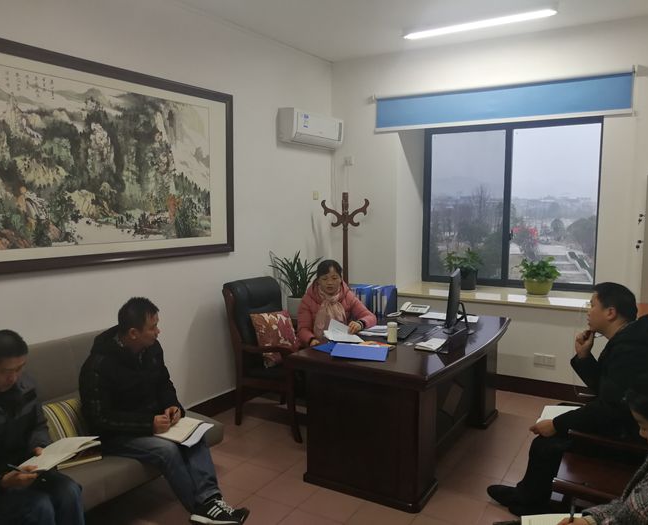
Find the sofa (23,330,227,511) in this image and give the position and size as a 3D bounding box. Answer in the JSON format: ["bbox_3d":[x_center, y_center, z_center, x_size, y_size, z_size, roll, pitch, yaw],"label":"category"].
[{"bbox_3d":[-1.362,0.937,2.607,0.800,0.900,1.750,4,7,31],"label":"sofa"}]

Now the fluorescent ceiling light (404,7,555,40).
[{"bbox_3d":[1.176,-1.843,4.251,1.200,0.060,0.080,4,7,32],"label":"fluorescent ceiling light"}]

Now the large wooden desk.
[{"bbox_3d":[0.655,0.876,3.732,0.900,0.775,1.820,4,7,32],"label":"large wooden desk"}]

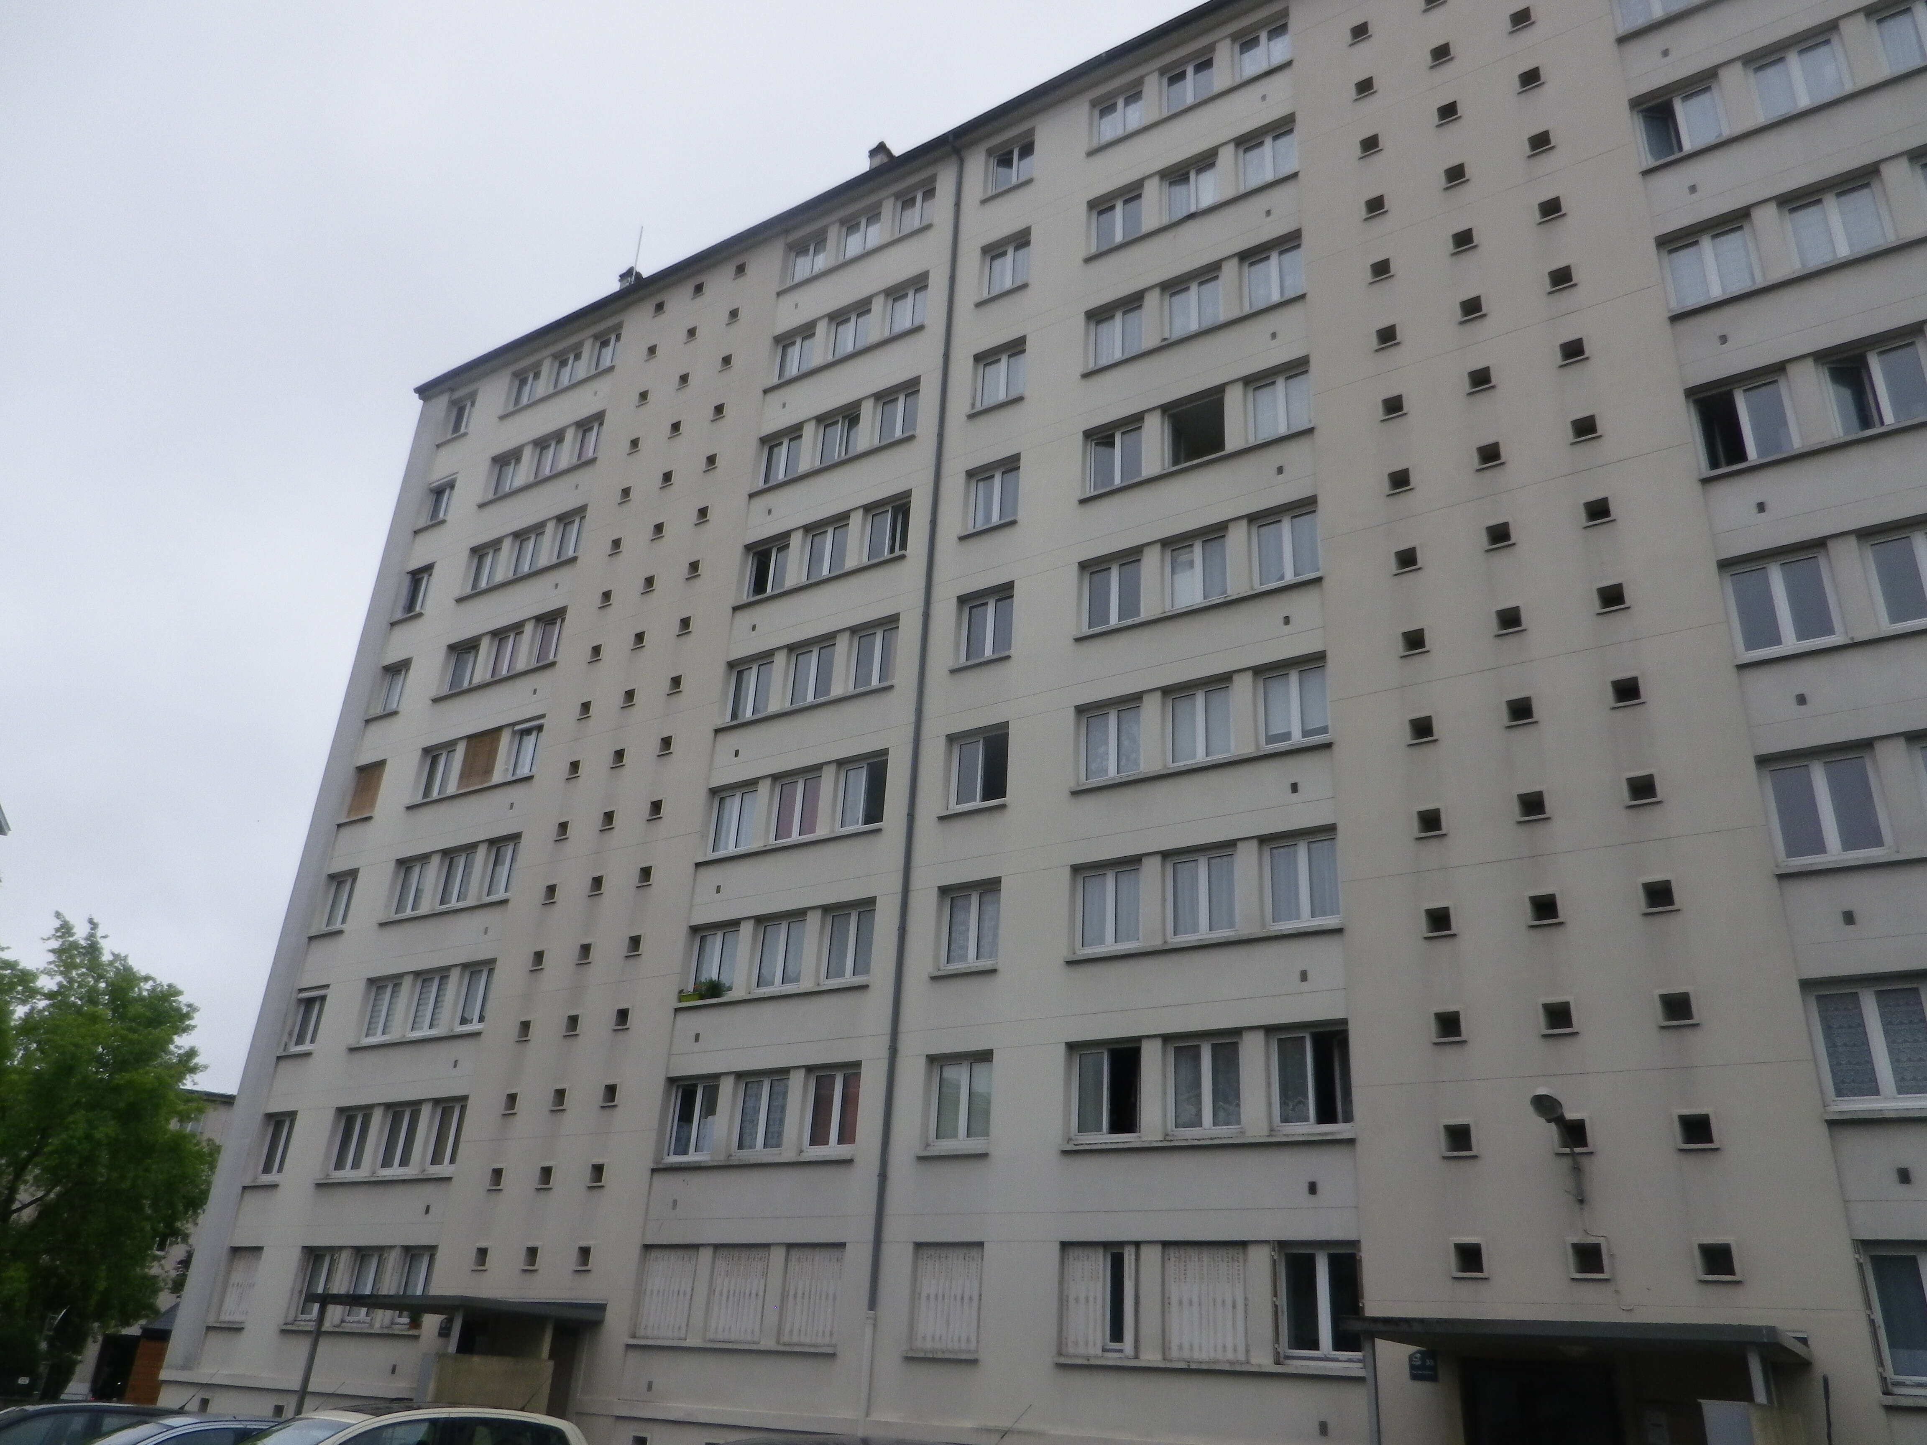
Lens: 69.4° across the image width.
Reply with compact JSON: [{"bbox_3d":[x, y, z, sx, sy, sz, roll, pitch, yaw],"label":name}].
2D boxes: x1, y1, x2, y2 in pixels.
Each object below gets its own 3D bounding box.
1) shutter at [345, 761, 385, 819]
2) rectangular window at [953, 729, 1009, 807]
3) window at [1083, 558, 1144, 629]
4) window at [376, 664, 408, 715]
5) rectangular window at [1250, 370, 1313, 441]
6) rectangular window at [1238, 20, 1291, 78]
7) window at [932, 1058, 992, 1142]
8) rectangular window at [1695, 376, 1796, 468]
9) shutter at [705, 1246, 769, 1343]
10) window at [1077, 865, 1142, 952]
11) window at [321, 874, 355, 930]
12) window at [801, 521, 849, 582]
[{"bbox_3d":[-14.171,1.628,33.164,1.194,1.287,0.080,-13,-30,31],"label":"shutter"},{"bbox_3d":[0.307,0.788,23.547,1.130,1.240,0.120,-13,-29,31],"label":"rectangular window"},{"bbox_3d":[2.506,-2.147,23.267,1.100,1.251,0.130,-12,-29,31],"label":"window"},{"bbox_3d":[-13.945,-0.787,34.441,1.194,1.251,0.120,-13,-30,31],"label":"window"},{"bbox_3d":[5.161,-5.119,22.603,1.130,1.320,0.120,-13,-30,31],"label":"rectangular window"},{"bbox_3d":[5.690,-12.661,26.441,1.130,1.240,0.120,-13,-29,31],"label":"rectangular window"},{"bbox_3d":[0.039,5.674,20.858,1.200,1.251,0.120,-13,-30,31],"label":"window"},{"bbox_3d":[10.374,-3.966,18.473,1.130,1.240,0.120,-13,-29,31],"label":"rectangular window"},{"bbox_3d":[-3.499,8.919,21.765,1.170,1.360,0.090,-13,-30,31],"label":"shutter"},{"bbox_3d":[2.214,2.780,20.737,1.130,1.320,0.120,-13,-30,31],"label":"window"},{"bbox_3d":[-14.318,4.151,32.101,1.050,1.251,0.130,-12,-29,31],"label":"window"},{"bbox_3d":[-2.724,-3.377,27.621,1.110,1.251,0.130,-12,-29,31],"label":"window"}]

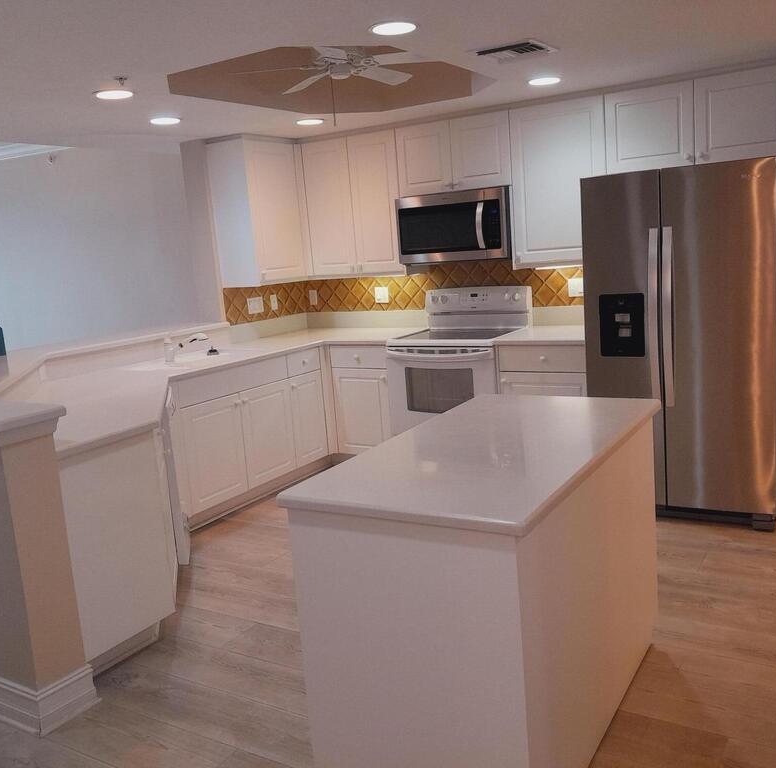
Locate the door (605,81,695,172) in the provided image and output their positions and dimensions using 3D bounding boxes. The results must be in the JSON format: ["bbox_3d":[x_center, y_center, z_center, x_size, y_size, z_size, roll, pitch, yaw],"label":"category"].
[{"bbox_3d":[1.405,-1.371,4.302,0.468,0.435,0.030,2,12,32],"label":"door"}]

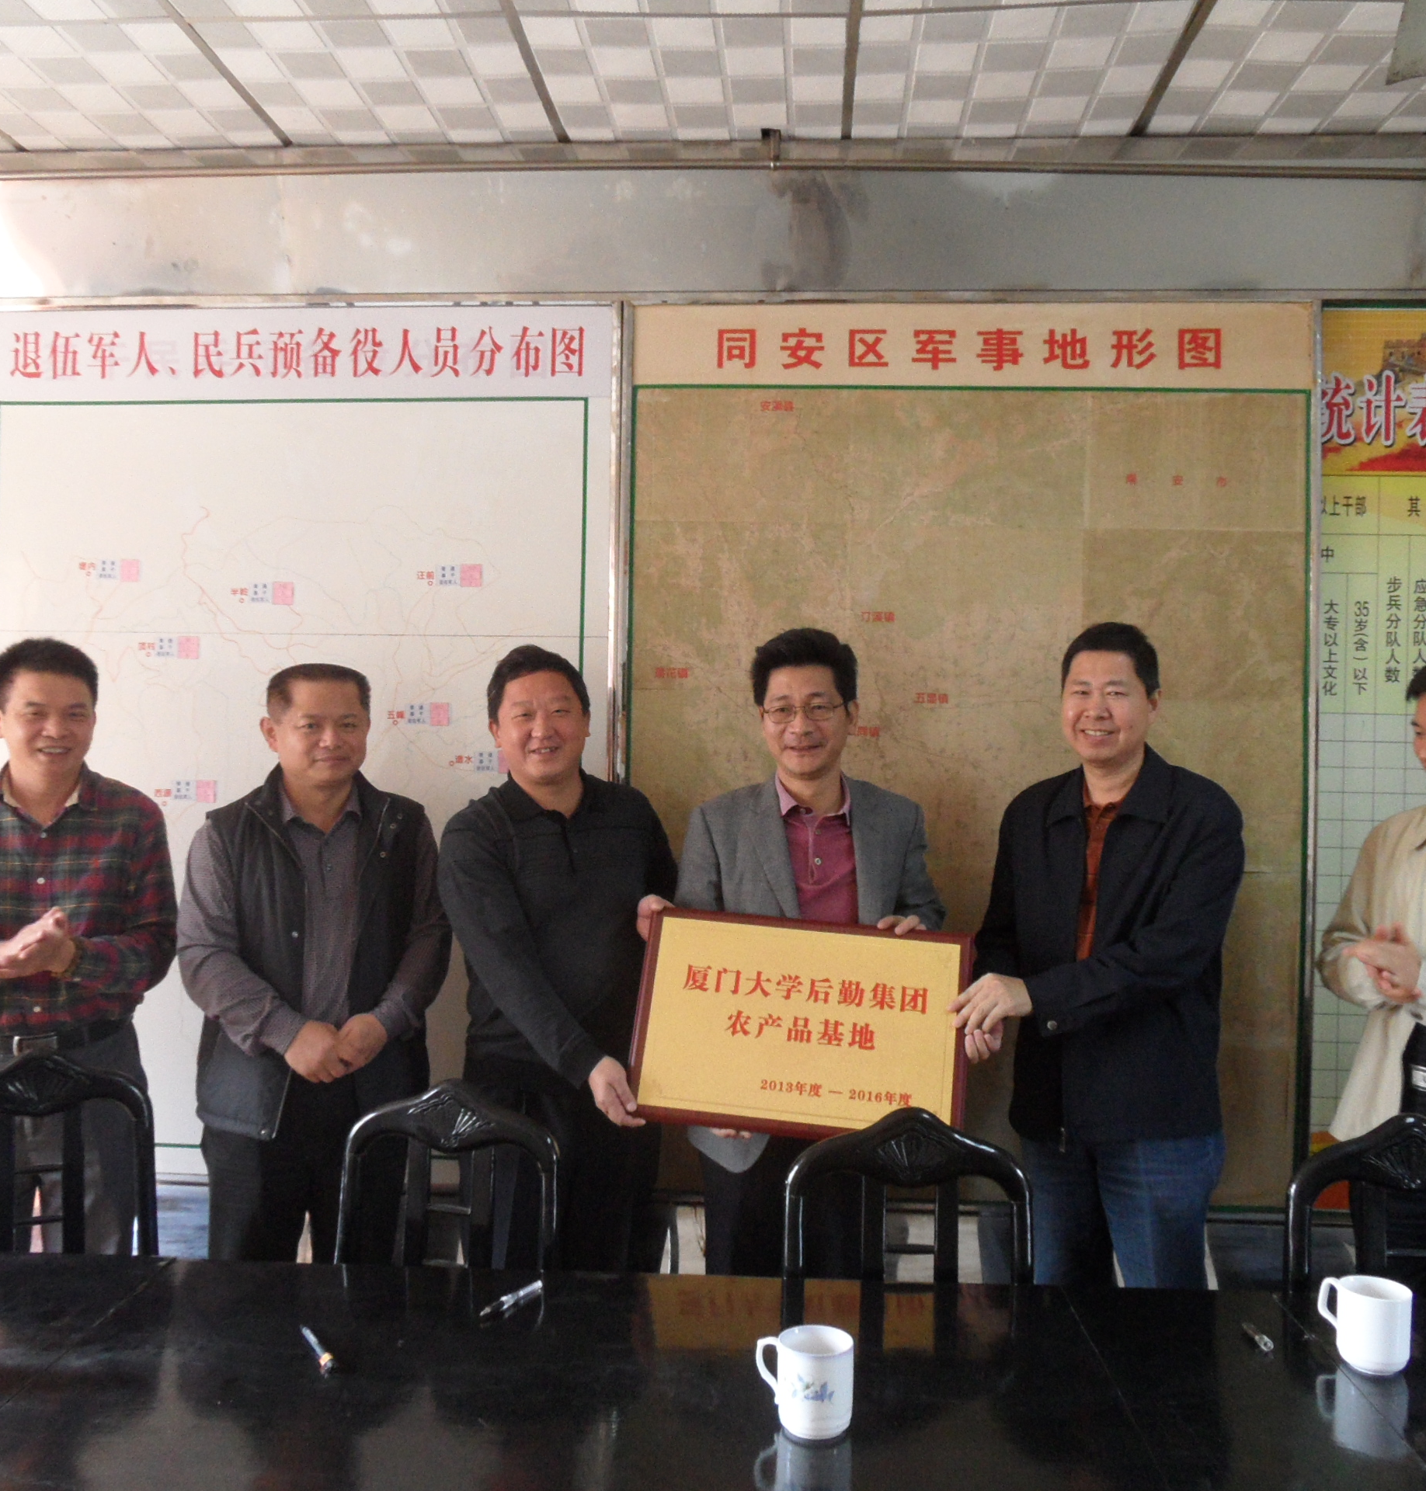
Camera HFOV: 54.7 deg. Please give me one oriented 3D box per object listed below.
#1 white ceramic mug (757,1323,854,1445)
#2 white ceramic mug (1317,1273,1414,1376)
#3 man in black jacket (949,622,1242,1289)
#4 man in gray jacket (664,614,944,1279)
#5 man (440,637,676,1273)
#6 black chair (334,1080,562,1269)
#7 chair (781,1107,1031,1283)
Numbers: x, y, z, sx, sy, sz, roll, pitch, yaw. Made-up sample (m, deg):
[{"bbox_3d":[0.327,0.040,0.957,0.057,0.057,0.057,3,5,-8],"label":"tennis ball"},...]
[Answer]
[{"bbox_3d":[0.095,0.665,1.437,0.104,0.089,0.079,1,0,4],"label":"white ceramic mug"},{"bbox_3d":[0.766,0.682,1.624,0.104,0.087,0.079,1,1,18],"label":"white ceramic mug"},{"bbox_3d":[0.703,0.622,2.530,0.500,1.701,0.420,1,1,31],"label":"man in black jacket"},{"bbox_3d":[0.167,0.621,2.570,0.520,1.684,0.380,1,1,0],"label":"man in gray jacket"},{"bbox_3d":[-0.279,0.649,2.490,0.480,1.670,0.370,1,0,-18],"label":"man"},{"bbox_3d":[-0.422,0.985,1.745,0.410,1.000,0.490,1,0,12],"label":"black chair"},{"bbox_3d":[0.252,0.991,1.712,0.410,0.971,0.470,1,1,3],"label":"chair"}]

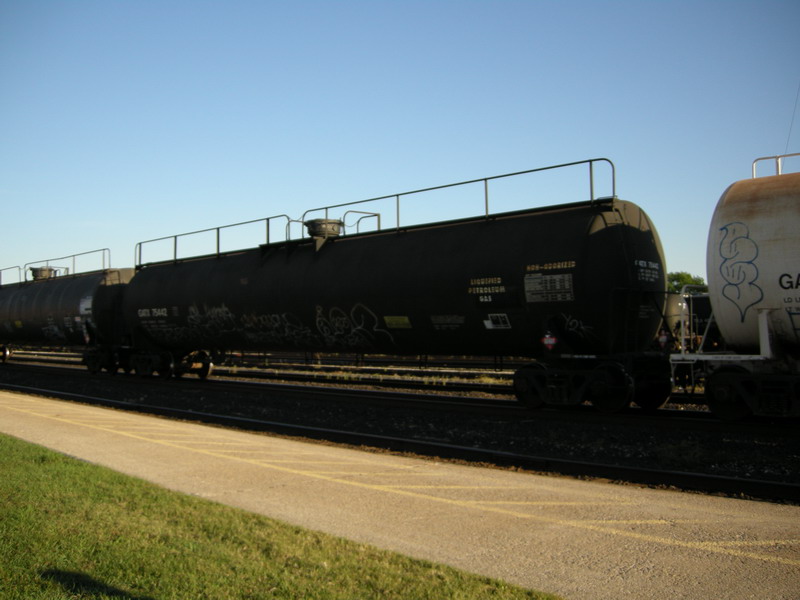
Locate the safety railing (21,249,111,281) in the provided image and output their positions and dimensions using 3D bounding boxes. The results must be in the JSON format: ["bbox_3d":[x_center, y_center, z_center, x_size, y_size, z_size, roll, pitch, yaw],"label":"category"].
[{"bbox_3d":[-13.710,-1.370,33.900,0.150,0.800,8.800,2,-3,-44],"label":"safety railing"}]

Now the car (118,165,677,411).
[{"bbox_3d":[-2.020,0.065,22.740,3.100,4.760,20.100,2,-3,-44],"label":"car"}]

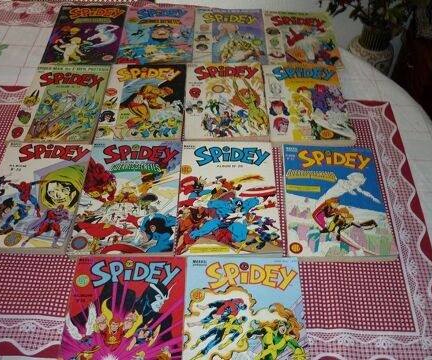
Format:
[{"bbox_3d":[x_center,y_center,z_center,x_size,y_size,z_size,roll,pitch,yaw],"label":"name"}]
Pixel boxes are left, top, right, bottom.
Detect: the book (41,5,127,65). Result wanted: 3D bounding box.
[{"bbox_3d":[-0.320,-0.362,1.139,0.170,0.014,0.247,-1,49,-1],"label":"book"}]

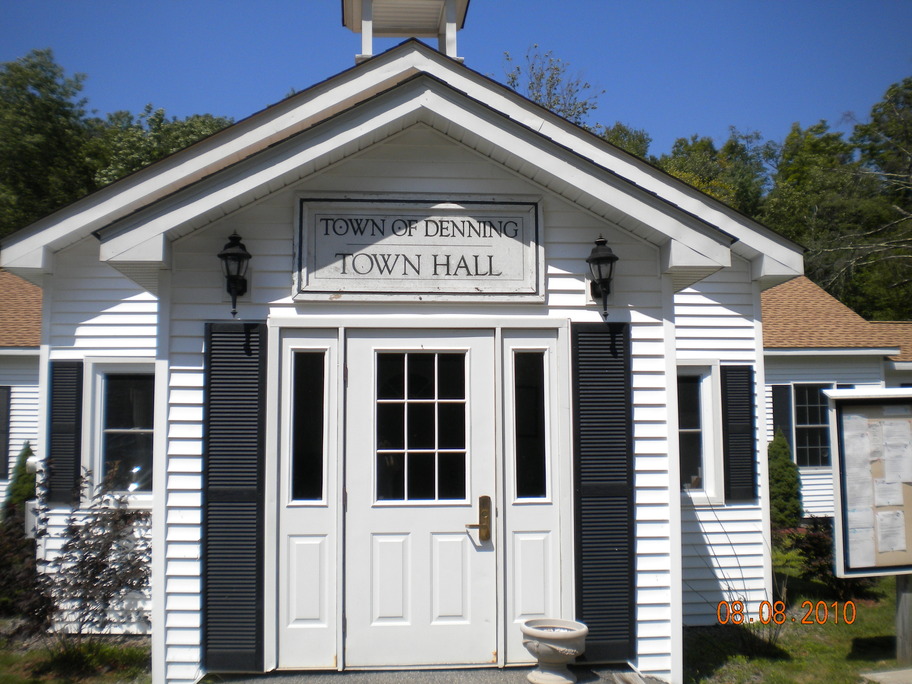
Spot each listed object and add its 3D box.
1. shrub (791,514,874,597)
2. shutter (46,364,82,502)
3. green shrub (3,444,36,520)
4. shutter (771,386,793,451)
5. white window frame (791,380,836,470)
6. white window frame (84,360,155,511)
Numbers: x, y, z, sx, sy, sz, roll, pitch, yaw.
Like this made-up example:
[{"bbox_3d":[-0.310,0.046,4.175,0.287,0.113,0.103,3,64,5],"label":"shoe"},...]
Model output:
[{"bbox_3d":[4.280,2.436,10.400,0.920,0.914,0.900,0,-4,-3],"label":"shrub"},{"bbox_3d":[-3.328,0.769,7.838,0.276,1.209,0.040,0,-4,-3],"label":"shutter"},{"bbox_3d":[-7.063,2.390,15.200,0.820,1.500,0.820,0,-4,-3],"label":"green shrub"},{"bbox_3d":[6.116,1.599,17.209,0.373,1.591,0.045,0,-4,-3],"label":"shutter"},{"bbox_3d":[6.750,1.582,17.287,0.865,1.643,0.100,0,-4,-3],"label":"white window frame"},{"bbox_3d":[-2.761,0.779,7.910,0.867,1.276,0.100,0,-4,-3],"label":"white window frame"}]

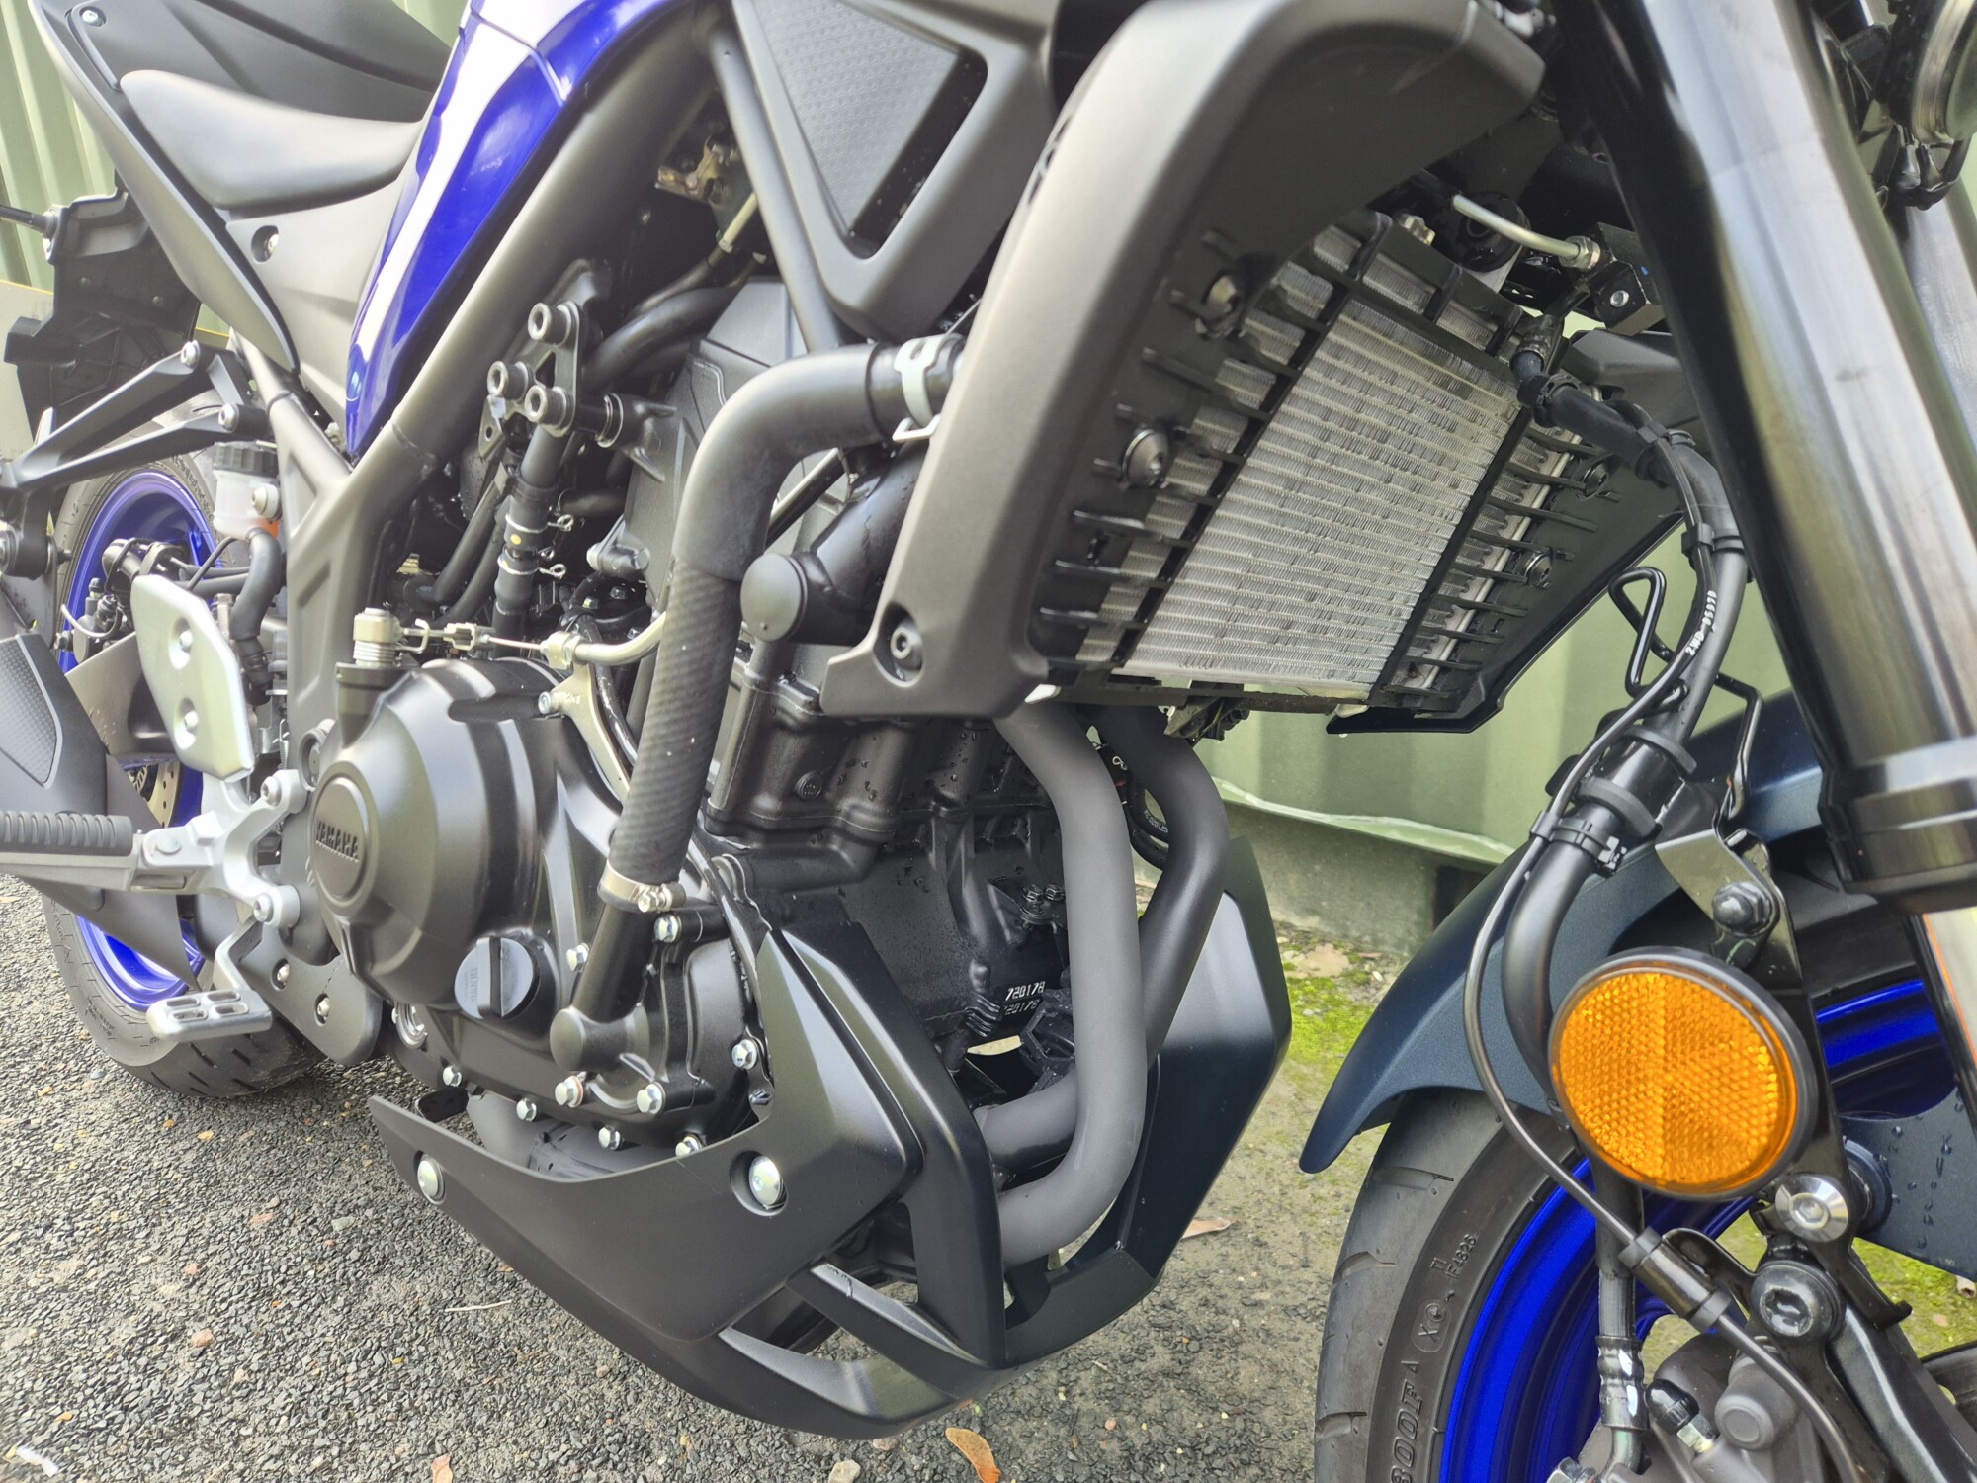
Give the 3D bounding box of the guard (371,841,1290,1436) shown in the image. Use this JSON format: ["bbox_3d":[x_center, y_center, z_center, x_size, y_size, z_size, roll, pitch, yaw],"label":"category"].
[{"bbox_3d":[-0.100,0.153,0.667,0.415,0.270,0.275,13,9,39],"label":"guard"}]

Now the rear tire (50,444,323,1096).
[{"bbox_3d":[-0.697,0.000,1.172,0.626,0.626,0.142,13,9,39],"label":"rear tire"}]

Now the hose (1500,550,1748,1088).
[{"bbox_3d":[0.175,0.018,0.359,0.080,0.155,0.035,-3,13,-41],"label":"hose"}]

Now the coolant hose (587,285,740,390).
[{"bbox_3d":[-0.167,-0.210,0.681,0.135,0.060,0.030,13,9,39],"label":"coolant hose"}]

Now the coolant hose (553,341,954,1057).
[{"bbox_3d":[-0.096,0.003,0.495,0.190,0.305,0.050,13,9,39],"label":"coolant hose"}]

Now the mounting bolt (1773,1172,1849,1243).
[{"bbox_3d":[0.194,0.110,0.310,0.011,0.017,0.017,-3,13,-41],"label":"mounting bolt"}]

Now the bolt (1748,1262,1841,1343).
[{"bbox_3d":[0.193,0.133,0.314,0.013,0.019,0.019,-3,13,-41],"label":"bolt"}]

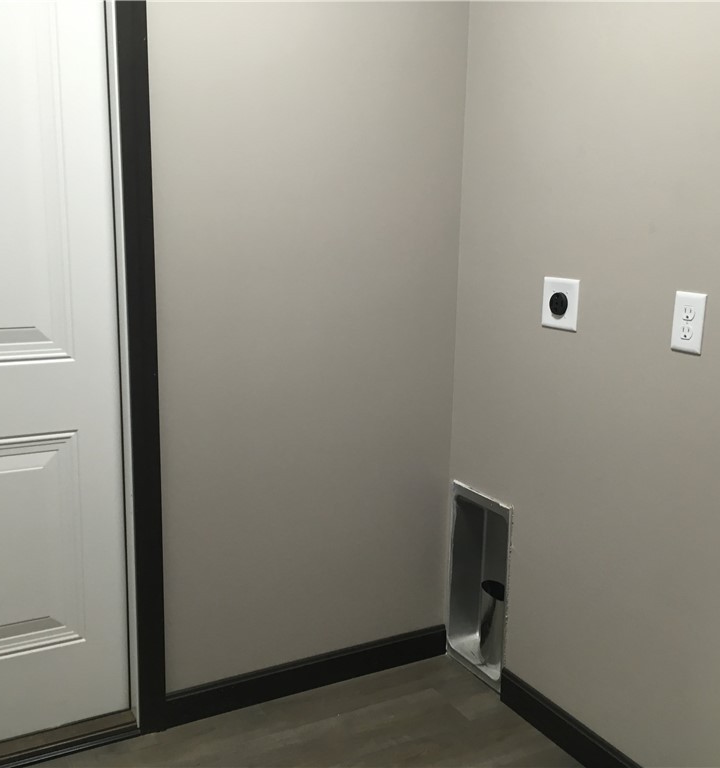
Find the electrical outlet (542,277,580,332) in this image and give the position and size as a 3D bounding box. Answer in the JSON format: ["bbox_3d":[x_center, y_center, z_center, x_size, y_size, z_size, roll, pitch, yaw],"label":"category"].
[{"bbox_3d":[0.451,-0.179,1.935,0.010,0.114,0.116,-5,12,-28],"label":"electrical outlet"}]

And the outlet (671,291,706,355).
[{"bbox_3d":[0.624,-0.115,1.629,0.008,0.115,0.070,-5,12,-28],"label":"outlet"}]

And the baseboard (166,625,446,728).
[{"bbox_3d":[-0.113,0.762,2.270,0.814,0.090,0.014,-5,12,-28],"label":"baseboard"}]

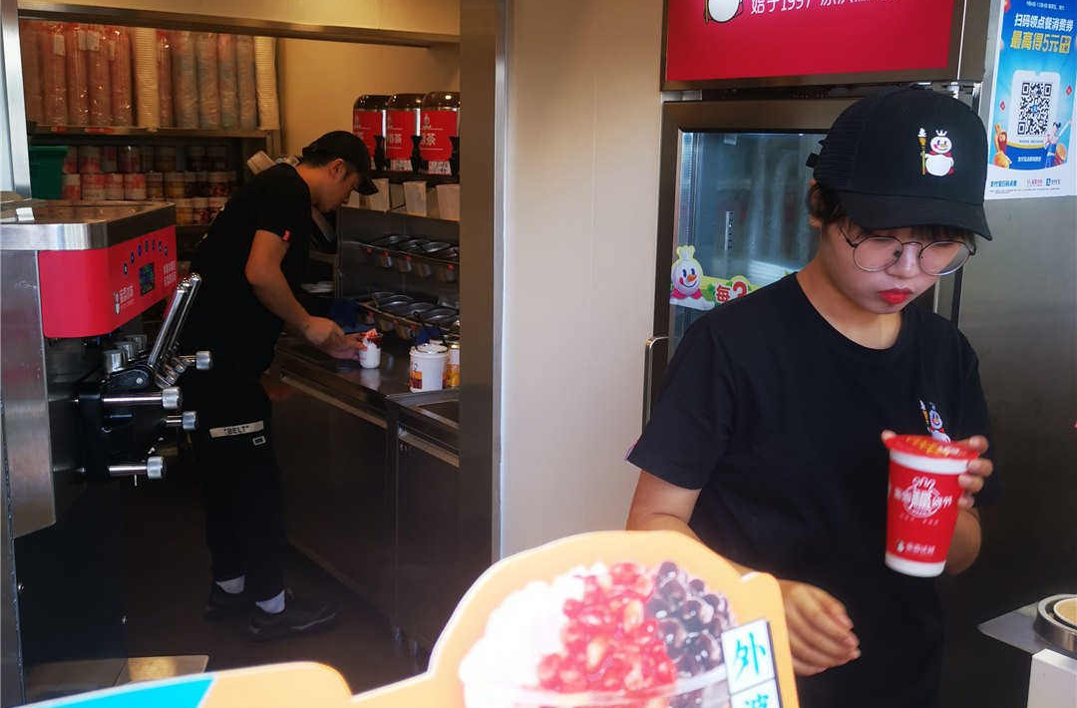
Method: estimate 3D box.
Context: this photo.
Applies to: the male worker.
[{"bbox_3d":[-0.831,0.086,3.558,0.600,1.580,0.480,-6,13,-30],"label":"male worker"}]

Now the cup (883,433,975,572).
[{"bbox_3d":[0.397,0.160,1.150,0.094,0.133,0.094,8,12,19],"label":"cup"}]

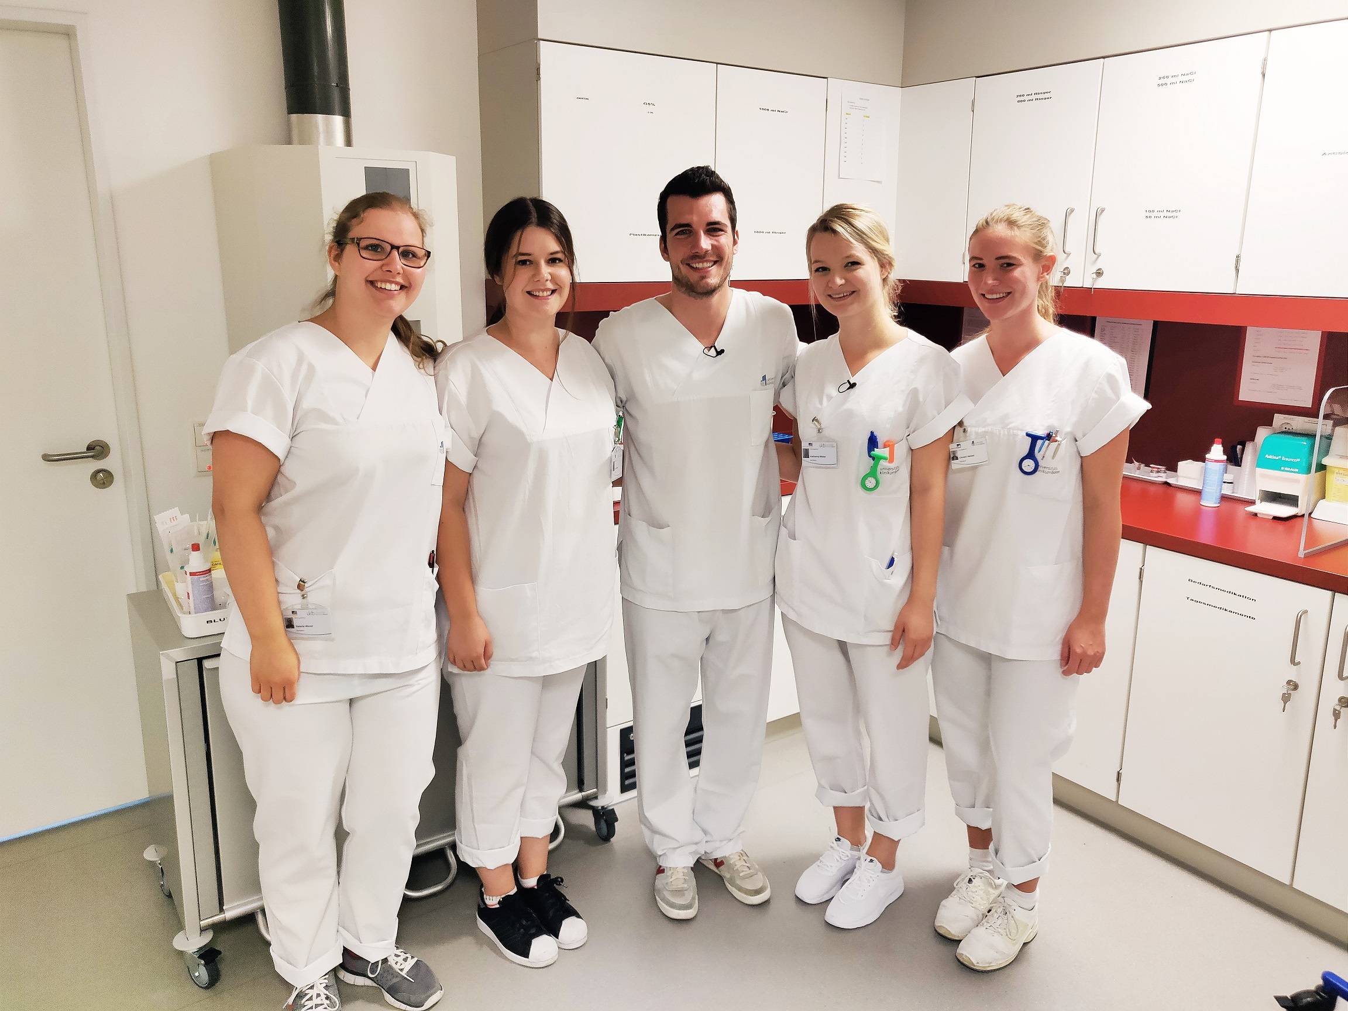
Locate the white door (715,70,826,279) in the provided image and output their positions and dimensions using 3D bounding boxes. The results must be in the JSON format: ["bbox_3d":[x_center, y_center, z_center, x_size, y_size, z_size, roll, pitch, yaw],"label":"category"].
[{"bbox_3d":[0.310,-1.067,3.188,0.463,0.644,0.030,-10,18,-34],"label":"white door"}]

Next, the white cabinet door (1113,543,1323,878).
[{"bbox_3d":[1.421,0.532,2.549,0.030,0.781,0.447,-10,18,-34],"label":"white cabinet door"}]

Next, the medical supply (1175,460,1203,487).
[{"bbox_3d":[1.681,-0.113,3.134,0.075,0.048,0.072,-9,16,-33],"label":"medical supply"}]

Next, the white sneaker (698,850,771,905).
[{"bbox_3d":[0.149,0.924,2.552,0.108,0.110,0.290,-8,16,-31],"label":"white sneaker"}]

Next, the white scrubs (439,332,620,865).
[{"bbox_3d":[-0.317,0.253,2.232,0.470,1.310,0.330,-7,15,-28],"label":"white scrubs"}]

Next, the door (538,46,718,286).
[{"bbox_3d":[-0.127,-0.992,2.893,0.601,0.644,0.030,-10,18,-34],"label":"door"}]

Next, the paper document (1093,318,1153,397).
[{"bbox_3d":[1.515,-0.489,3.315,0.008,0.294,0.207,-9,17,-33],"label":"paper document"}]

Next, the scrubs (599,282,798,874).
[{"bbox_3d":[0.054,0.208,2.447,0.520,1.470,0.330,-1,14,-7],"label":"scrubs"}]

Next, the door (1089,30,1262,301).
[{"bbox_3d":[1.385,-0.934,2.723,0.030,0.644,0.454,-10,18,-34],"label":"door"}]

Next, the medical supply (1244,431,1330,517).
[{"bbox_3d":[1.697,-0.093,2.705,0.257,0.212,0.136,-9,17,-33],"label":"medical supply"}]

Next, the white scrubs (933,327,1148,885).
[{"bbox_3d":[0.767,0.259,2.236,0.495,1.307,0.307,11,18,38],"label":"white scrubs"}]

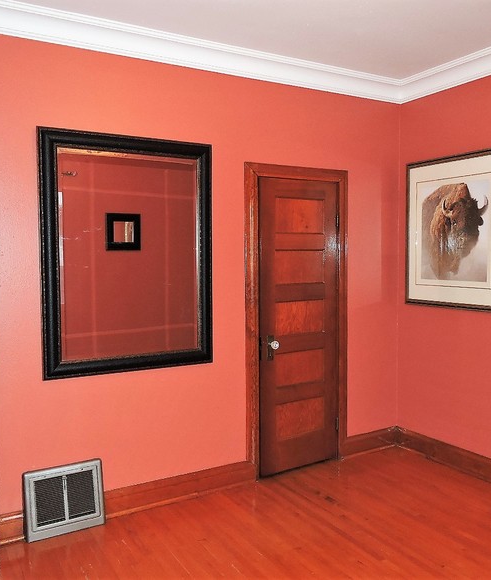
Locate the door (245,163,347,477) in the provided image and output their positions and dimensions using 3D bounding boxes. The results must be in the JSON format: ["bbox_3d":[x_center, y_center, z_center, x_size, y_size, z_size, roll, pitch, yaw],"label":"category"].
[{"bbox_3d":[0.359,0.209,3.788,0.865,2.114,0.090,-3,4,-29],"label":"door"}]

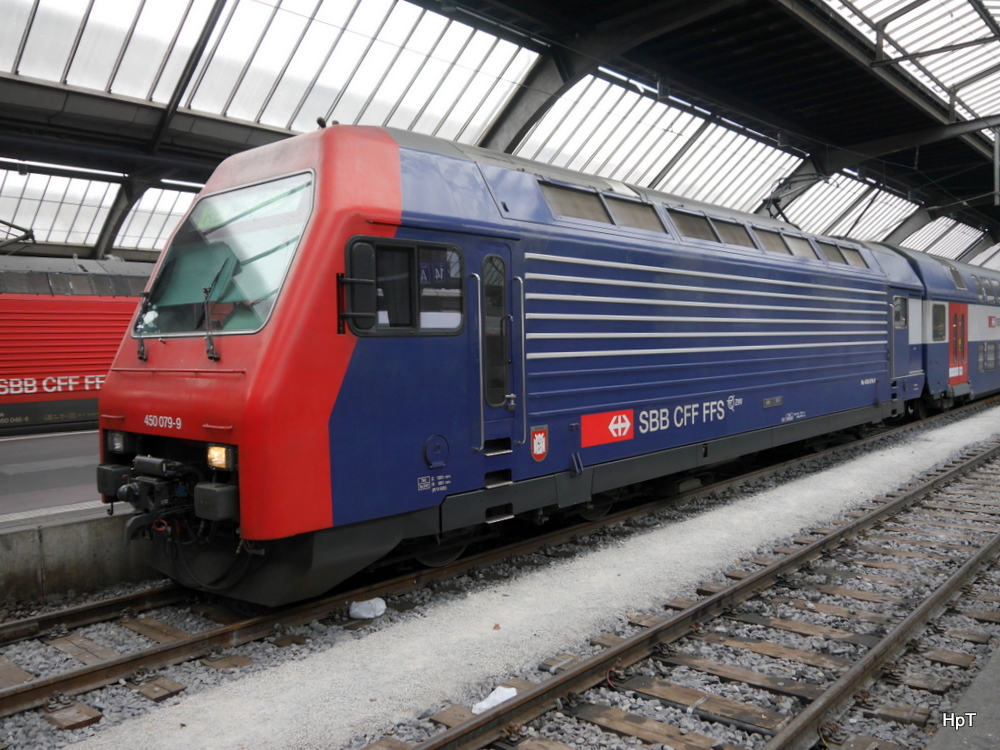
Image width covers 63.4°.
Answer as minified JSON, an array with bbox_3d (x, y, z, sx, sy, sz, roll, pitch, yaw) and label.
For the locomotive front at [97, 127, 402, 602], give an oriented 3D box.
[{"bbox_3d":[-2.410,-0.215,7.456,2.808,4.192,2.121,1,3,42],"label":"locomotive front"}]

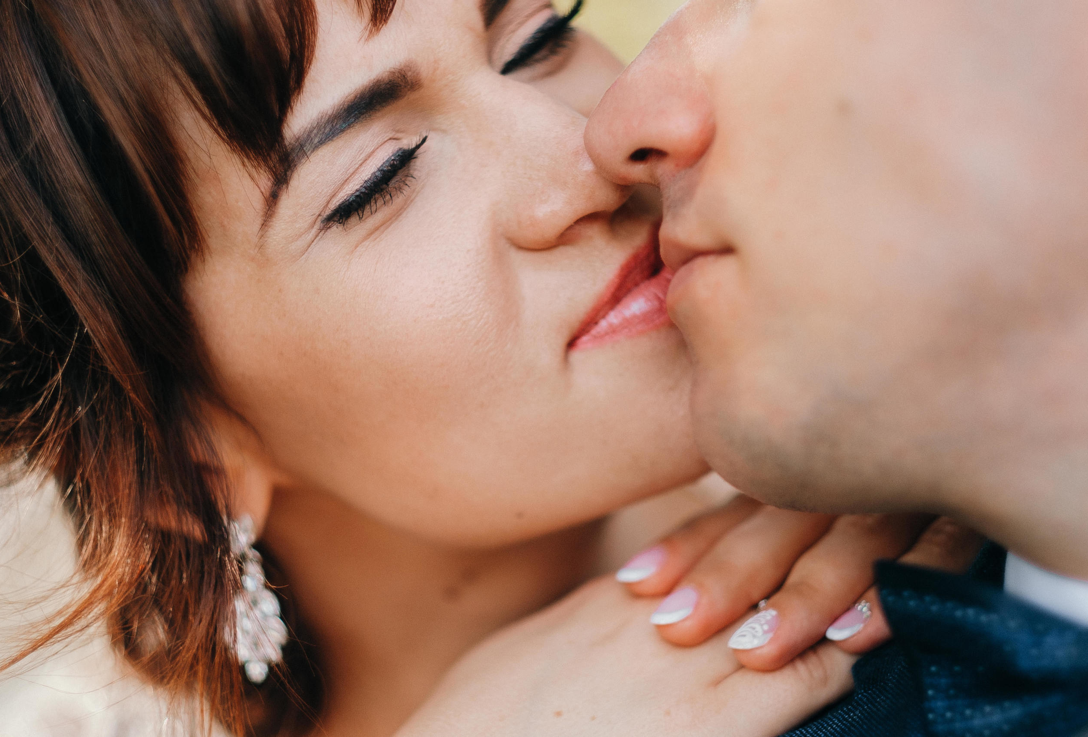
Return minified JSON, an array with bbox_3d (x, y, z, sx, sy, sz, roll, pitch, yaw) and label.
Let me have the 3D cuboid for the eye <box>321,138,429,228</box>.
[{"bbox_3d":[-0.043,-0.048,0.660,0.035,0.014,0.012,-39,-2,-20],"label":"eye"}]

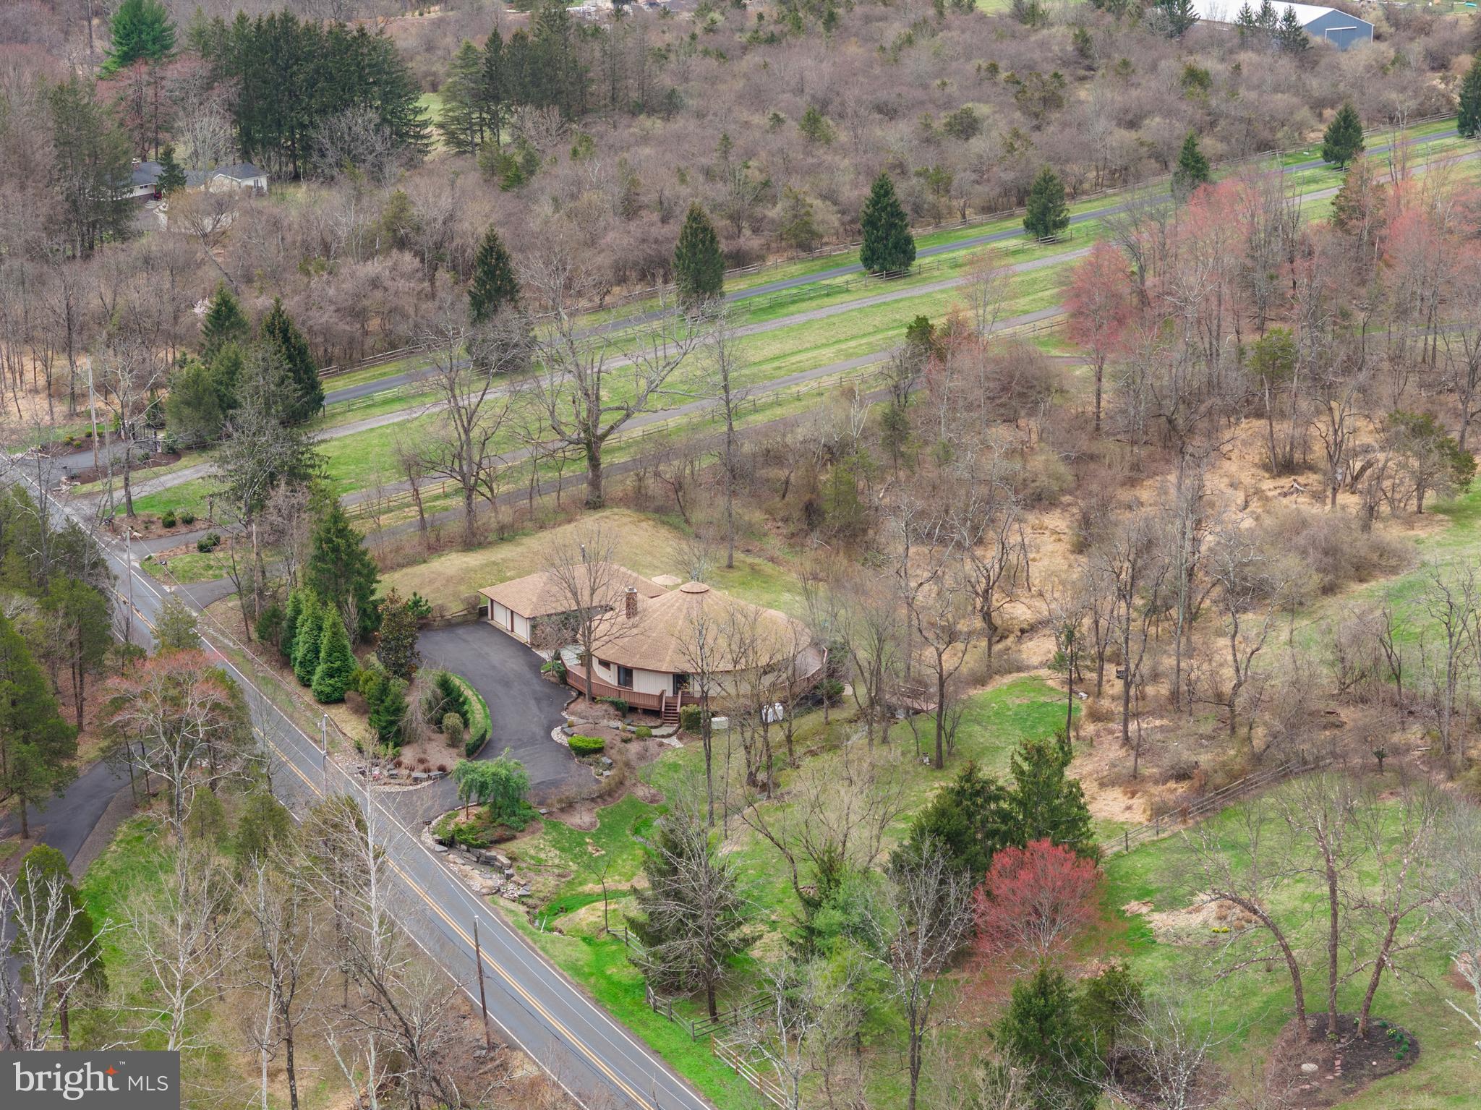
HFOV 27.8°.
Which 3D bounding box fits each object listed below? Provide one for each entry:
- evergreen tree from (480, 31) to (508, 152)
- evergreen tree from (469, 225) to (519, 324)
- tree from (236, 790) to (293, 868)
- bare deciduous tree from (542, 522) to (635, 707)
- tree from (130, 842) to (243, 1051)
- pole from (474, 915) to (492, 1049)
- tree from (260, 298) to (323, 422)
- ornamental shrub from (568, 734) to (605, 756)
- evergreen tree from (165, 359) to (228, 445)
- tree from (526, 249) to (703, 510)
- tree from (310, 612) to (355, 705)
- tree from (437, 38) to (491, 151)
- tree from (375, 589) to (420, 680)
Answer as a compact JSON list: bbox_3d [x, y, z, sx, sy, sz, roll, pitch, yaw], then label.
[{"bbox_3d":[-39.190,-74.960,481.230,4.900,19.400,4.900,0,17,0],"label":"evergreen tree"},{"bbox_3d":[-27.260,-28.720,335.970,7.000,16.000,7.000,0,17,0],"label":"evergreen tree"},{"bbox_3d":[-31.560,18.320,198.550,3.900,6.000,3.900,0,17,0],"label":"tree"},{"bbox_3d":[-12.110,4.640,239.230,7.490,15.060,7.110,0,17,0],"label":"bare deciduous tree"},{"bbox_3d":[-33.230,24.190,179.720,6.810,14.970,6.810,0,17,0],"label":"tree"},{"bbox_3d":[-15.940,26.380,184.740,0.320,8.880,0.320,-3,17,1],"label":"pole"},{"bbox_3d":[-48.060,-20.820,314.230,7.200,12.600,7.200,0,17,0],"label":"tree"},{"bbox_3d":[-11.950,14.850,233.180,2.890,1.000,2.200,0,17,0],"label":"ornamental shrub"},{"bbox_3d":[-56.100,-15.898,307.863,6.430,9.000,6.430,-3,17,-10],"label":"evergreen tree"},{"bbox_3d":[-12.370,-17.140,289.760,17.470,25.620,15.720,0,17,0],"label":"tree"},{"bbox_3d":[-33.280,7.960,244.650,3.690,7.580,3.690,0,17,0],"label":"tree"},{"bbox_3d":[-43.667,-73.815,483.228,8.590,18.840,8.590,-1,17,-5],"label":"tree"},{"bbox_3d":[-27.269,6.125,237.716,3.490,7.250,3.490,-2,17,-7],"label":"tree"}]

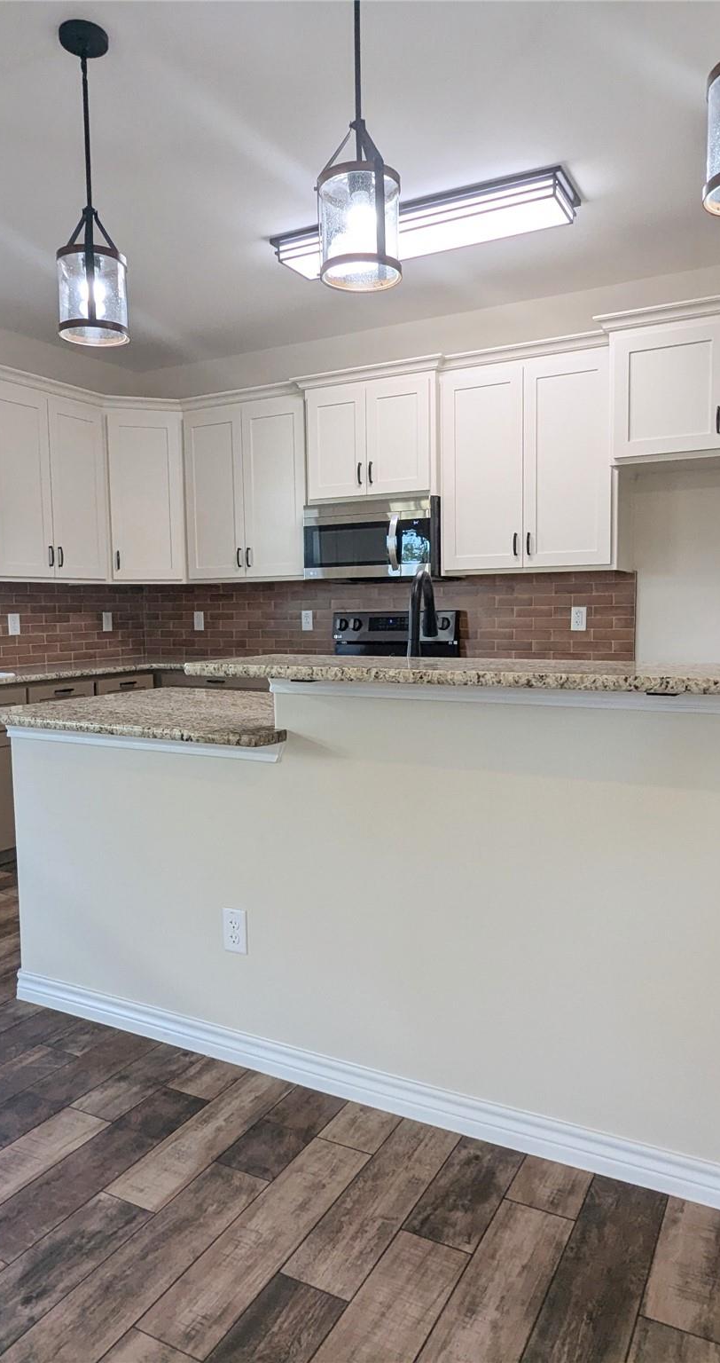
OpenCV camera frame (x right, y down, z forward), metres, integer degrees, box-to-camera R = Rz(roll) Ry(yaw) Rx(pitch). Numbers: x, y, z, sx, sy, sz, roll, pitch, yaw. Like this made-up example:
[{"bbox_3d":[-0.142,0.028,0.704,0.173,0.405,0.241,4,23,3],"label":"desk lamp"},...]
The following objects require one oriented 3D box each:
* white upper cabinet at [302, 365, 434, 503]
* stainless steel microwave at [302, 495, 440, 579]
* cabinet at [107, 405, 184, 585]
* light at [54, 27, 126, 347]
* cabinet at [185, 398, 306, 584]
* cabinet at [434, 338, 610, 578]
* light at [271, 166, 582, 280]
[{"bbox_3d":[0.120,-1.256,4.411,0.765,0.643,0.364,2,6,28],"label":"white upper cabinet"},{"bbox_3d":[0.124,-0.749,4.517,0.755,0.400,0.430,2,6,28],"label":"stainless steel microwave"},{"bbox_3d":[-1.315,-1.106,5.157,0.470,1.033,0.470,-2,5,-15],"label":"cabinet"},{"bbox_3d":[-0.733,-1.330,2.268,0.190,0.770,0.190,2,6,28],"label":"light"},{"bbox_3d":[-0.583,-1.095,4.924,0.896,1.033,0.335,2,6,28],"label":"cabinet"},{"bbox_3d":[0.833,-1.033,4.059,0.836,1.025,0.339,2,6,28],"label":"cabinet"},{"bbox_3d":[0.235,-1.776,3.333,1.200,0.085,0.350,2,6,28],"label":"light"}]

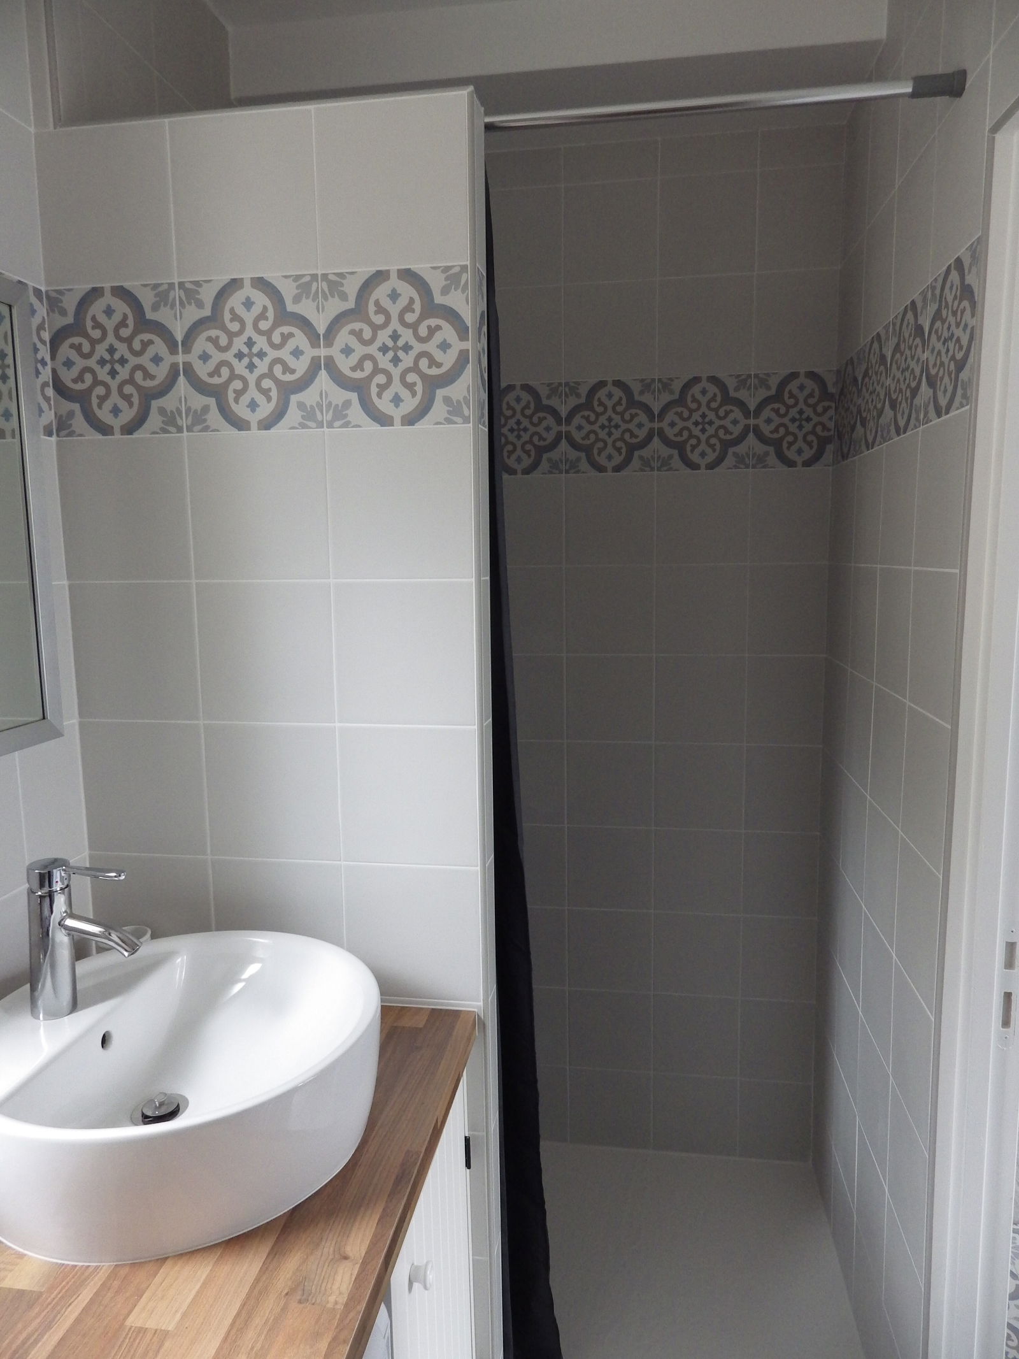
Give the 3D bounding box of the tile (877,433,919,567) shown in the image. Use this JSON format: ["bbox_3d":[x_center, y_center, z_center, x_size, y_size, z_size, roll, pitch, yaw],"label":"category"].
[{"bbox_3d":[0.611,-0.275,1.344,0.010,0.200,0.200,0,8,9],"label":"tile"}]

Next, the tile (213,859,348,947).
[{"bbox_3d":[-0.339,0.362,1.281,0.200,0.196,0.010,0,7,9],"label":"tile"}]

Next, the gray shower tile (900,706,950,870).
[{"bbox_3d":[0.595,0.148,1.227,0.010,0.200,0.187,0,8,9],"label":"gray shower tile"}]

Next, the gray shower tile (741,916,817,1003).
[{"bbox_3d":[0.618,0.641,1.985,0.168,0.200,0.010,0,8,8],"label":"gray shower tile"}]

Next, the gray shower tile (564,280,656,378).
[{"bbox_3d":[0.217,-0.744,1.850,0.198,0.198,0.009,0,8,8],"label":"gray shower tile"}]

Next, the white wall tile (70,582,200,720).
[{"bbox_3d":[-0.541,-0.039,1.257,0.196,0.200,0.010,0,8,9],"label":"white wall tile"}]

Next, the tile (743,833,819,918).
[{"bbox_3d":[0.619,0.446,1.973,0.167,0.200,0.010,0,7,8],"label":"tile"}]

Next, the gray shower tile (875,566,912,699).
[{"bbox_3d":[0.624,-0.079,1.396,0.010,0.200,0.200,0,7,9],"label":"gray shower tile"}]

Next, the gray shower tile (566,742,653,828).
[{"bbox_3d":[0.233,0.244,2.004,0.200,0.200,0.010,0,7,8],"label":"gray shower tile"}]

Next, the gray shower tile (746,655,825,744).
[{"bbox_3d":[0.609,0.050,1.907,0.167,0.198,0.009,0,8,8],"label":"gray shower tile"}]

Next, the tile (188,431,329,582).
[{"bbox_3d":[-0.346,-0.238,1.197,0.200,0.200,0.010,0,7,8],"label":"tile"}]

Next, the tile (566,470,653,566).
[{"bbox_3d":[0.223,-0.348,1.906,0.198,0.198,0.009,0,8,8],"label":"tile"}]

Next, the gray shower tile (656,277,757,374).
[{"bbox_3d":[0.416,-0.748,1.830,0.200,0.200,0.010,0,8,8],"label":"gray shower tile"}]

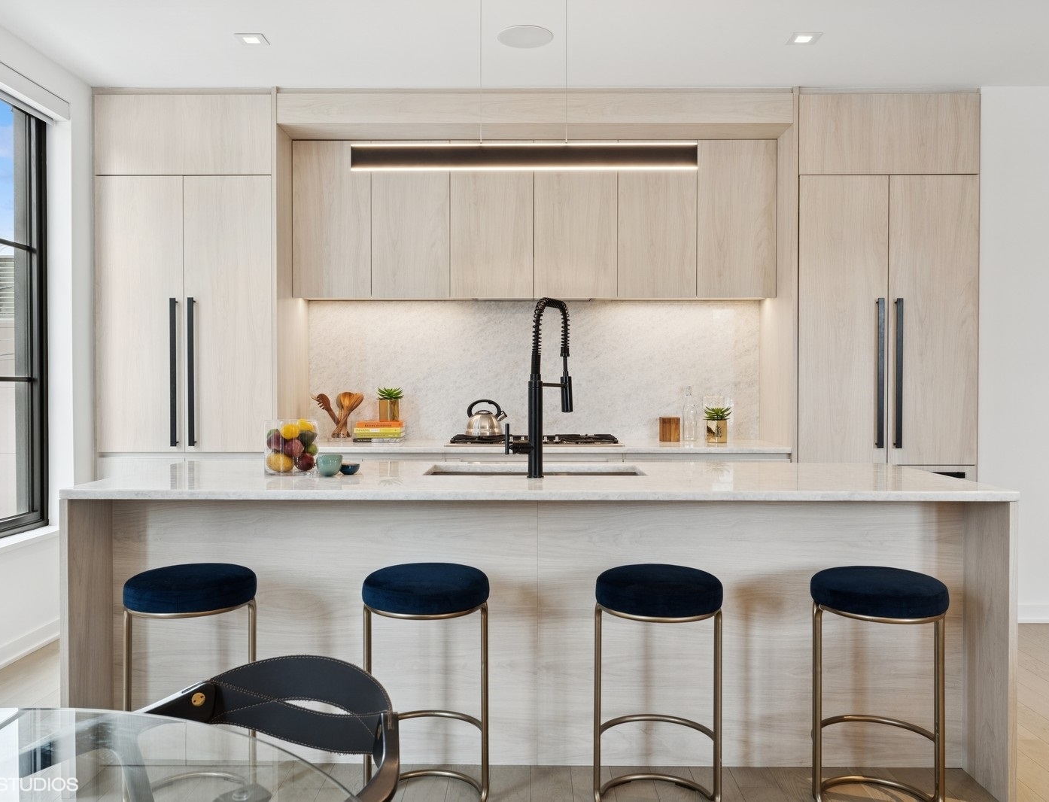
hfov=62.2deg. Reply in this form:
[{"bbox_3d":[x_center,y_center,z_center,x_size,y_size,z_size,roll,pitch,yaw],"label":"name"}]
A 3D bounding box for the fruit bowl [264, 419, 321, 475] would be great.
[{"bbox_3d":[-0.802,0.159,3.006,0.188,0.184,0.188,0,1,0],"label":"fruit bowl"}]

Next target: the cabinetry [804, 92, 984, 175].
[{"bbox_3d":[1.868,-1.369,4.748,0.915,0.413,0.613,0,1,0],"label":"cabinetry"}]

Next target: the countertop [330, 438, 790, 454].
[{"bbox_3d":[0.054,0.245,4.793,2.644,0.032,0.620,0,1,0],"label":"countertop"}]

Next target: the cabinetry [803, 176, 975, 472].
[{"bbox_3d":[1.867,-0.418,4.763,0.915,1.488,0.613,0,1,0],"label":"cabinetry"}]

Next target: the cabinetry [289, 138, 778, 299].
[{"bbox_3d":[0.056,-0.994,4.918,2.644,0.858,0.334,0,1,0],"label":"cabinetry"}]

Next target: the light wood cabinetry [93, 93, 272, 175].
[{"bbox_3d":[-1.749,-1.371,4.777,0.905,0.413,0.613,0,1,0],"label":"light wood cabinetry"}]

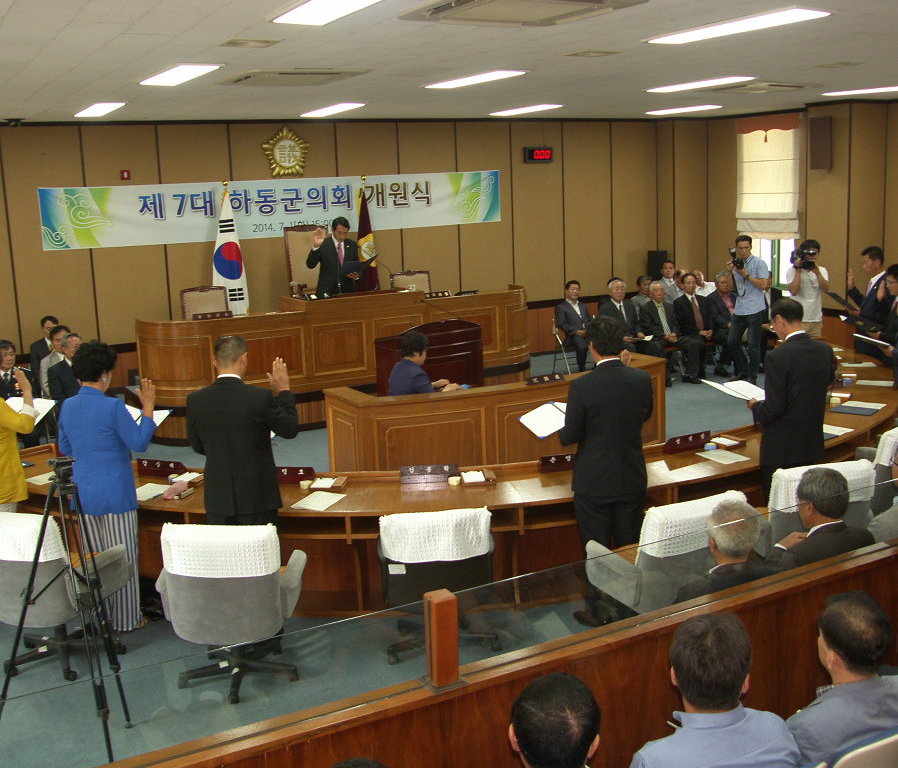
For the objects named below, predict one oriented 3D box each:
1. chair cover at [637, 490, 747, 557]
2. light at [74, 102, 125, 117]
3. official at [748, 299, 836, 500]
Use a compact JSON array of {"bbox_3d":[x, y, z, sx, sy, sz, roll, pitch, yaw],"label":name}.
[{"bbox_3d":[1.153,0.691,4.882,0.500,0.275,0.180,-7,11,-21],"label":"chair cover"},{"bbox_3d":[-3.603,-2.835,10.659,0.310,0.060,1.280,-8,11,-28],"label":"light"},{"bbox_3d":[1.978,0.348,6.005,0.530,1.690,0.460,-9,12,-32],"label":"official"}]

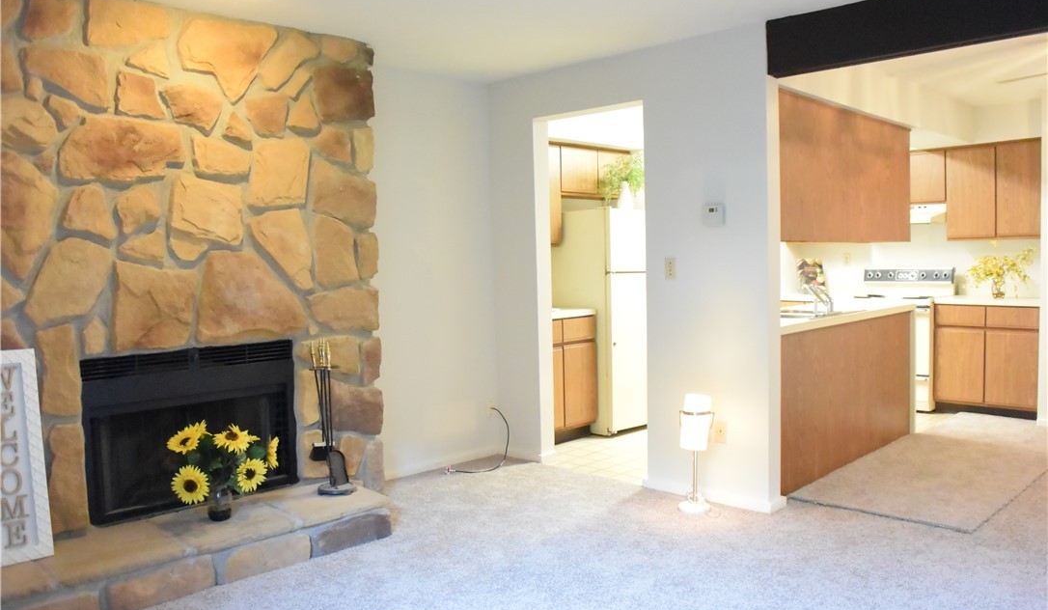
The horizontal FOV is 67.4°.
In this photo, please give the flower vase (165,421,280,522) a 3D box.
[{"bbox_3d":[-1.376,0.754,3.582,0.480,0.440,0.380,-3,3,-22],"label":"flower vase"}]

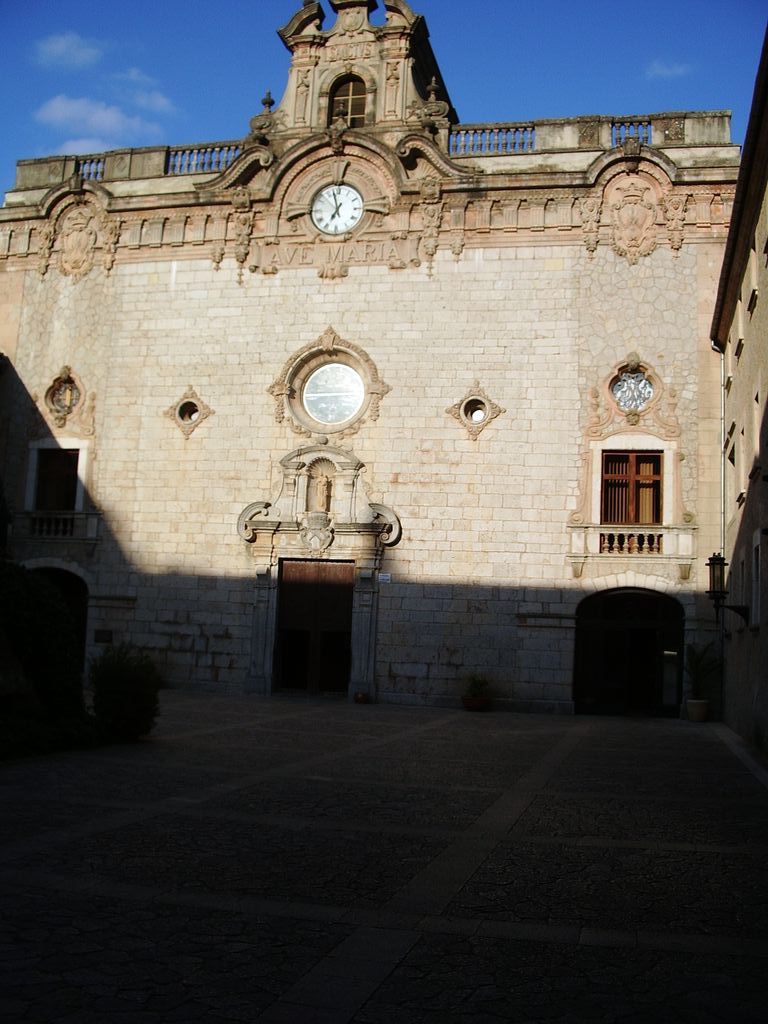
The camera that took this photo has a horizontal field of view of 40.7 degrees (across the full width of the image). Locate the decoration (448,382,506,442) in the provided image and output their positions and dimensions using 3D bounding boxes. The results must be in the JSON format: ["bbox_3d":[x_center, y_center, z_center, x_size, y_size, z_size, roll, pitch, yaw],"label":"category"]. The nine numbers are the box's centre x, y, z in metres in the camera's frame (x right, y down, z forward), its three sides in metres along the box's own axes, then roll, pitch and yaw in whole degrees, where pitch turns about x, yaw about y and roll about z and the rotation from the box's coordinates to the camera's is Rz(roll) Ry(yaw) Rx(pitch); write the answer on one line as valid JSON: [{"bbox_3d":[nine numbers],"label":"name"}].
[{"bbox_3d":[3.011,-3.311,34.108,1.889,1.896,0.250,1,-8,14],"label":"decoration"}]

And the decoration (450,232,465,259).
[{"bbox_3d":[1.892,-6.857,26.644,0.330,0.640,0.200,1,-7,11],"label":"decoration"}]

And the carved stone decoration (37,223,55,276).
[{"bbox_3d":[-9.424,-7.310,28.907,0.400,1.500,0.250,1,-7,11],"label":"carved stone decoration"}]

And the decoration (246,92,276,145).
[{"bbox_3d":[-4.447,-14.290,37.619,0.920,1.750,0.750,1,-8,14],"label":"decoration"}]

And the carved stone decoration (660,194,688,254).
[{"bbox_3d":[7.190,-7.125,25.645,0.650,1.520,0.250,1,-7,11],"label":"carved stone decoration"}]

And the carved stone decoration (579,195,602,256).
[{"bbox_3d":[5.637,-7.815,28.256,0.597,1.614,0.300,1,-7,14],"label":"carved stone decoration"}]

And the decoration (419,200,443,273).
[{"bbox_3d":[1.319,-7.801,29.328,0.539,2.009,0.300,1,-7,14],"label":"decoration"}]

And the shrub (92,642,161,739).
[{"bbox_3d":[-3.770,2.615,15.186,1.000,1.330,1.000,1,-7,11],"label":"shrub"}]

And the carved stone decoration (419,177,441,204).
[{"bbox_3d":[1.549,-10.923,35.189,0.680,0.850,0.500,1,-8,14],"label":"carved stone decoration"}]

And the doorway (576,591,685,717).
[{"bbox_3d":[7.585,4.326,32.140,3.268,3.730,0.700,1,-8,14],"label":"doorway"}]

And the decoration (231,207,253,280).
[{"bbox_3d":[-4.226,-7.906,30.724,0.490,2.107,0.300,1,-7,14],"label":"decoration"}]

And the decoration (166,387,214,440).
[{"bbox_3d":[-6.875,-3.516,36.584,1.798,1.821,0.250,1,-8,14],"label":"decoration"}]

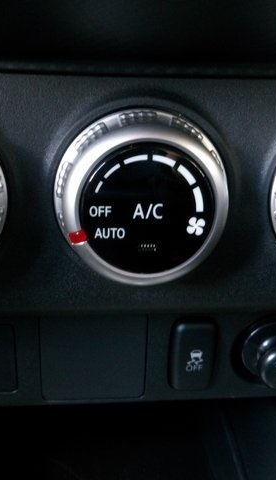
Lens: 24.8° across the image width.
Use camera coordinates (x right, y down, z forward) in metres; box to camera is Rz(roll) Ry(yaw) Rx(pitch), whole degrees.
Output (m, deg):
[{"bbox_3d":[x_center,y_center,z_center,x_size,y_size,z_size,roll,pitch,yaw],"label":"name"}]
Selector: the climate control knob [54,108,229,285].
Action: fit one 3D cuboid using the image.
[{"bbox_3d":[0.003,-0.011,0.206,0.060,0.060,0.018,0,15,-6],"label":"climate control knob"}]

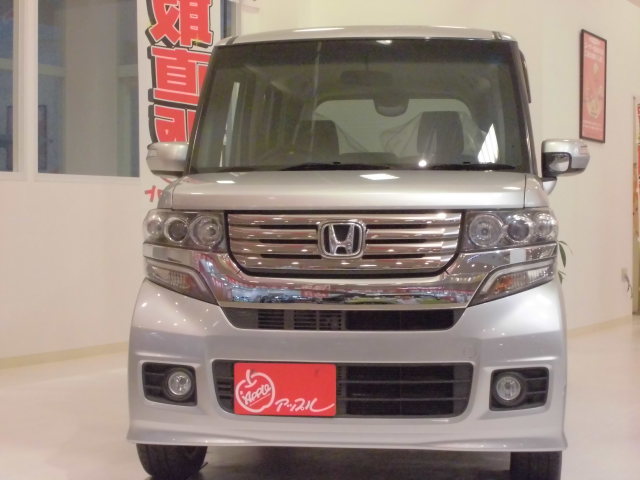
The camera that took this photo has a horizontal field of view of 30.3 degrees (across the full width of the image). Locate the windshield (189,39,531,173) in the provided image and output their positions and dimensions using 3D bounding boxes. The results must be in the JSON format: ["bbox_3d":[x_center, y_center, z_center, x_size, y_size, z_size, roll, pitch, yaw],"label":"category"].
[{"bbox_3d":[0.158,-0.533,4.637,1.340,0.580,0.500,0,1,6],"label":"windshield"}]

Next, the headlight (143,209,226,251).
[{"bbox_3d":[-0.458,-0.041,4.069,0.333,0.140,0.290,0,1,6],"label":"headlight"}]

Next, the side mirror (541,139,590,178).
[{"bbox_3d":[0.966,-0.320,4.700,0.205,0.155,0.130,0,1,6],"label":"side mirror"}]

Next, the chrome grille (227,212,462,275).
[{"bbox_3d":[0.072,0.009,3.840,0.776,0.205,0.105,0,1,6],"label":"chrome grille"}]

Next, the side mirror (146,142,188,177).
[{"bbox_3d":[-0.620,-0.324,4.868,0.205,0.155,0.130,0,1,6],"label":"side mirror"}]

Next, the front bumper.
[{"bbox_3d":[0.083,0.402,3.952,1.470,0.563,0.380,0,1,6],"label":"front bumper"}]

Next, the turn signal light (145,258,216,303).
[{"bbox_3d":[-0.456,0.133,3.981,0.255,0.146,0.170,0,1,21],"label":"turn signal light"}]

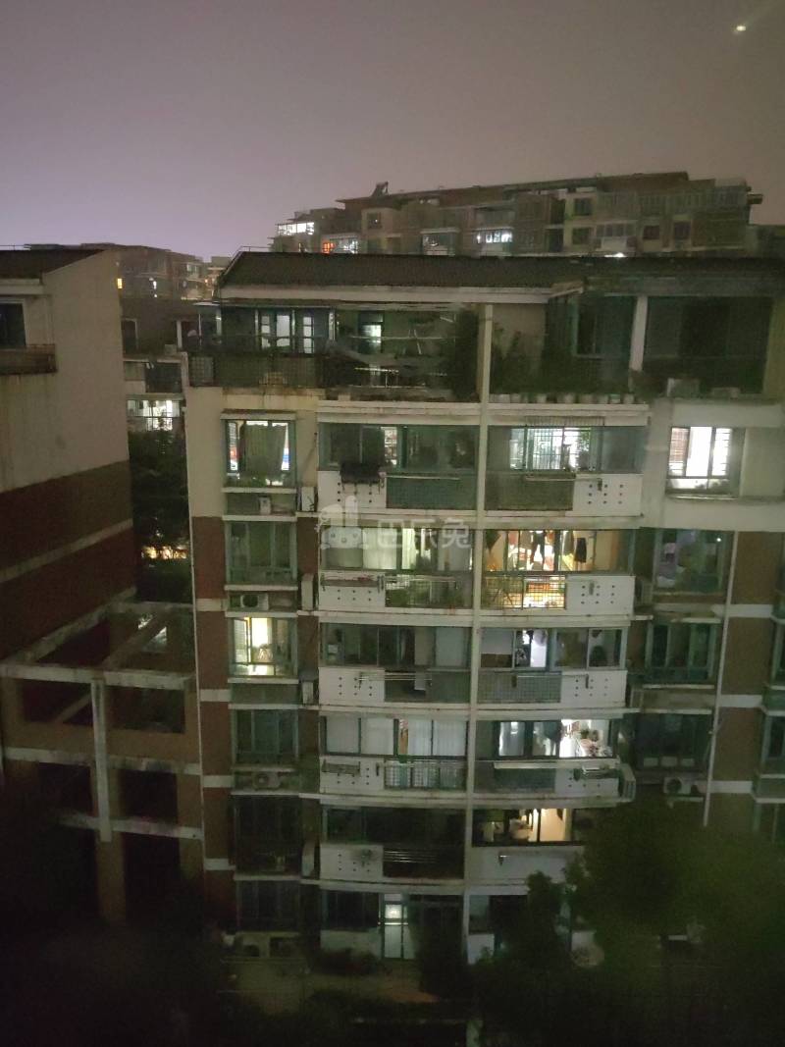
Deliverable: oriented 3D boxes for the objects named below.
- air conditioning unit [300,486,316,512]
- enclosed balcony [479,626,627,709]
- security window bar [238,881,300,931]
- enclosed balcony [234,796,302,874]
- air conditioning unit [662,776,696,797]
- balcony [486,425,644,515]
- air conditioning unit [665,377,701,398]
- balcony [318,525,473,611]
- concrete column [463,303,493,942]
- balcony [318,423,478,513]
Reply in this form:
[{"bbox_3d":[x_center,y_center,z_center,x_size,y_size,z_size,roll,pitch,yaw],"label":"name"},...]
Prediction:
[{"bbox_3d":[-2.373,-0.703,23.211,0.352,0.637,0.820,1,12,-1],"label":"air conditioning unit"},{"bbox_3d":[4.612,4.057,24.199,4.121,2.479,1.200,1,12,-1],"label":"enclosed balcony"},{"bbox_3d":[-3.895,11.981,25.770,1.910,1.769,0.300,1,13,0],"label":"security window bar"},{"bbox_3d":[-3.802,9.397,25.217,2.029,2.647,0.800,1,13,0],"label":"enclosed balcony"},{"bbox_3d":[8.623,7.881,24.689,0.824,0.619,0.320,1,13,0],"label":"air conditioning unit"},{"bbox_3d":[4.715,-1.583,22.910,4.270,2.482,1.400,1,13,0],"label":"balcony"},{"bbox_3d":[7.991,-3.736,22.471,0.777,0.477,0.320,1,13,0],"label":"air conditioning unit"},{"bbox_3d":[0.139,1.134,23.948,4.378,2.503,1.500,1,11,2],"label":"balcony"},{"bbox_3d":[2.421,3.921,23.761,0.210,19.901,0.240,1,11,0],"label":"concrete column"},{"bbox_3d":[0.184,-1.686,23.378,4.420,2.464,1.500,1,11,2],"label":"balcony"}]

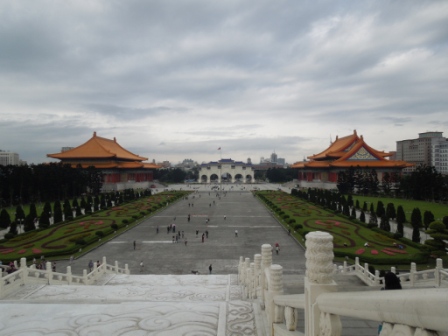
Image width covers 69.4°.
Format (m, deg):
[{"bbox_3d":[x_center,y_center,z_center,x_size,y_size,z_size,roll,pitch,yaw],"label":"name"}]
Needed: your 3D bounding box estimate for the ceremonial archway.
[{"bbox_3d":[3.800,3.900,418.000,71.000,31.000,14.000,0,0,1],"label":"ceremonial archway"}]

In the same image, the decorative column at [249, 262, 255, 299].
[{"bbox_3d":[1.440,5.664,16.168,0.330,1.800,0.330,0,0,1],"label":"decorative column"}]

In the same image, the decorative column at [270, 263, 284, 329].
[{"bbox_3d":[1.235,3.161,7.536,0.330,1.800,0.330,0,0,1],"label":"decorative column"}]

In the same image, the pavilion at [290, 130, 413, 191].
[{"bbox_3d":[108.000,-6.900,300.000,77.000,48.500,112.000,0,0,1],"label":"pavilion"}]

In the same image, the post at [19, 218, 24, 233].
[{"bbox_3d":[-50.100,14.671,79.500,1.400,4.100,1.000,0,0,1],"label":"post"}]

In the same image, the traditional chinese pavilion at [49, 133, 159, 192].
[{"bbox_3d":[-105.400,-6.700,304.000,77.000,48.500,112.000,0,0,1],"label":"traditional chinese pavilion"}]

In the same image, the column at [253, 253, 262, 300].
[{"bbox_3d":[1.366,4.376,12.996,0.330,1.800,0.330,0,0,1],"label":"column"}]

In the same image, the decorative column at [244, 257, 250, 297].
[{"bbox_3d":[1.584,6.923,21.524,0.330,1.800,0.330,0,0,1],"label":"decorative column"}]

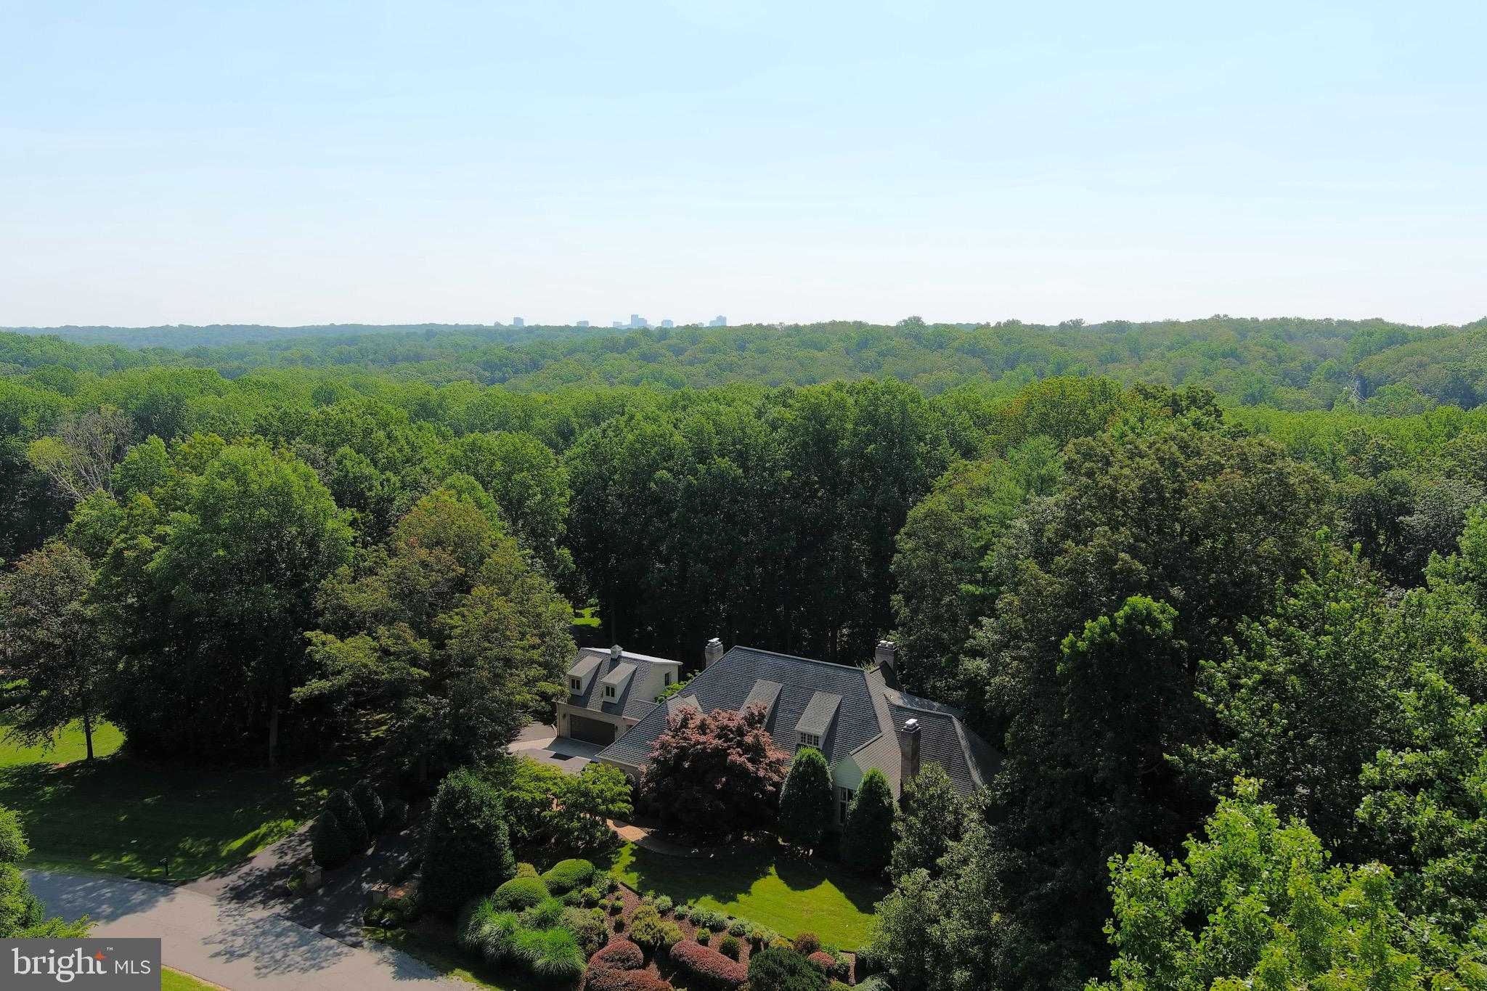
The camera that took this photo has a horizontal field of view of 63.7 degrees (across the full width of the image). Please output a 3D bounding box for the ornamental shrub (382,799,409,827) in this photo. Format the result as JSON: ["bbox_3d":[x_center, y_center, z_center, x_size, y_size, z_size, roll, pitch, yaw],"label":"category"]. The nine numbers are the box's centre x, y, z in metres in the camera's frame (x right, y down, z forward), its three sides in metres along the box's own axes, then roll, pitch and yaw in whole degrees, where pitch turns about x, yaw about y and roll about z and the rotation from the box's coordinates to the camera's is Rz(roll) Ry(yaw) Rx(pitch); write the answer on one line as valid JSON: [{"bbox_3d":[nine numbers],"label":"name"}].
[{"bbox_3d":[-25.090,22.730,85.920,2.010,1.900,2.010,0,8,0],"label":"ornamental shrub"}]

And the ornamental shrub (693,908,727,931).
[{"bbox_3d":[-2.083,26.585,75.235,2.100,1.250,1.500,5,10,32],"label":"ornamental shrub"}]

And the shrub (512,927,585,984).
[{"bbox_3d":[-10.790,25.370,66.640,4.030,2.170,4.030,0,8,0],"label":"shrub"}]

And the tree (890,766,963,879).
[{"bbox_3d":[12.200,21.470,79.390,5.120,7.840,5.120,0,8,0],"label":"tree"}]

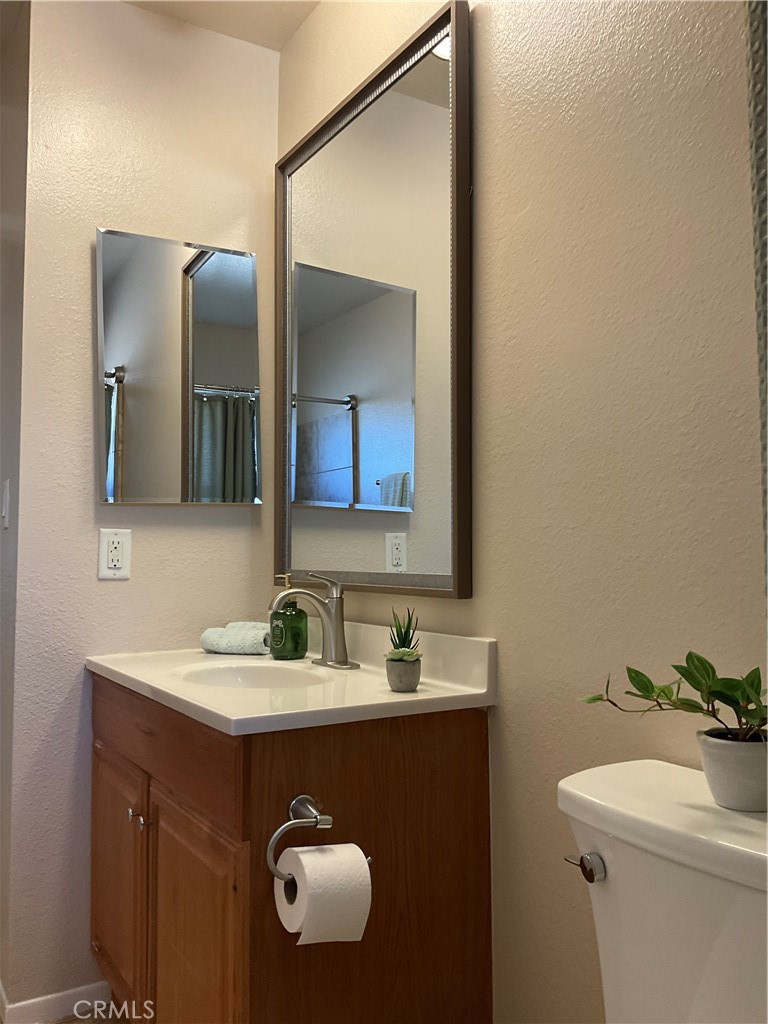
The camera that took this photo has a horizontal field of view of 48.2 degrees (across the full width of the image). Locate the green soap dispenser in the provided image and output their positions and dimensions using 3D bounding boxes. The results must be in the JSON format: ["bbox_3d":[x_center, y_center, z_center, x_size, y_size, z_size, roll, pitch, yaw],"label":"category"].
[{"bbox_3d":[-0.220,0.244,2.032,0.070,0.203,0.078,-3,-4,44],"label":"green soap dispenser"}]

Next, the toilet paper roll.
[{"bbox_3d":[-0.090,0.553,1.263,0.102,0.122,0.116,2,-4,-32],"label":"toilet paper roll"}]

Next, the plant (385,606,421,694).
[{"bbox_3d":[0.037,0.246,1.545,0.067,0.149,0.067,0,-3,0],"label":"plant"}]

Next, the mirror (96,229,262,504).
[{"bbox_3d":[-0.506,-0.354,2.165,0.408,0.662,0.030,2,-4,-32],"label":"mirror"}]

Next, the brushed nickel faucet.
[{"bbox_3d":[-0.163,0.235,1.857,0.193,0.203,0.158,2,-4,-32],"label":"brushed nickel faucet"}]

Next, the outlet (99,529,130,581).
[{"bbox_3d":[-0.645,0.103,2.067,0.073,0.119,0.008,2,-4,-32],"label":"outlet"}]

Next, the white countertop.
[{"bbox_3d":[-0.251,0.299,1.779,0.498,0.115,0.897,2,-4,-32],"label":"white countertop"}]

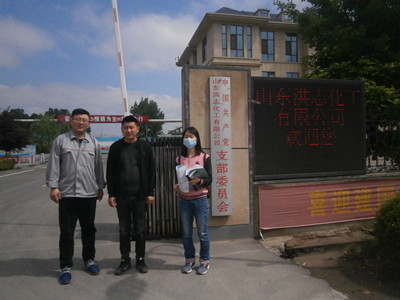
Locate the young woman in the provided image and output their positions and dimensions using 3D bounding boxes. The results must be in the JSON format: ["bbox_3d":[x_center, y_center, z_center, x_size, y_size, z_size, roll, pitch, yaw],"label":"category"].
[{"bbox_3d":[-0.072,0.542,3.313,0.430,1.575,0.360,-1,1,9],"label":"young woman"}]

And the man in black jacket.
[{"bbox_3d":[-0.745,0.484,3.321,0.530,1.710,0.320,-1,1,-7],"label":"man in black jacket"}]

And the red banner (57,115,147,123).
[{"bbox_3d":[-8.396,-2.700,26.000,7.600,0.670,0.060,-1,1,-13],"label":"red banner"}]

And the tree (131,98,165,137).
[{"bbox_3d":[-6.680,-2.771,37.945,4.300,7.000,4.200,-1,1,-13],"label":"tree"}]

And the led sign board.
[{"bbox_3d":[1.749,-0.339,4.788,1.960,1.540,0.150,-1,1,-13],"label":"led sign board"}]

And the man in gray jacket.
[{"bbox_3d":[-1.298,0.460,3.187,0.600,1.780,0.420,-1,1,-14],"label":"man in gray jacket"}]

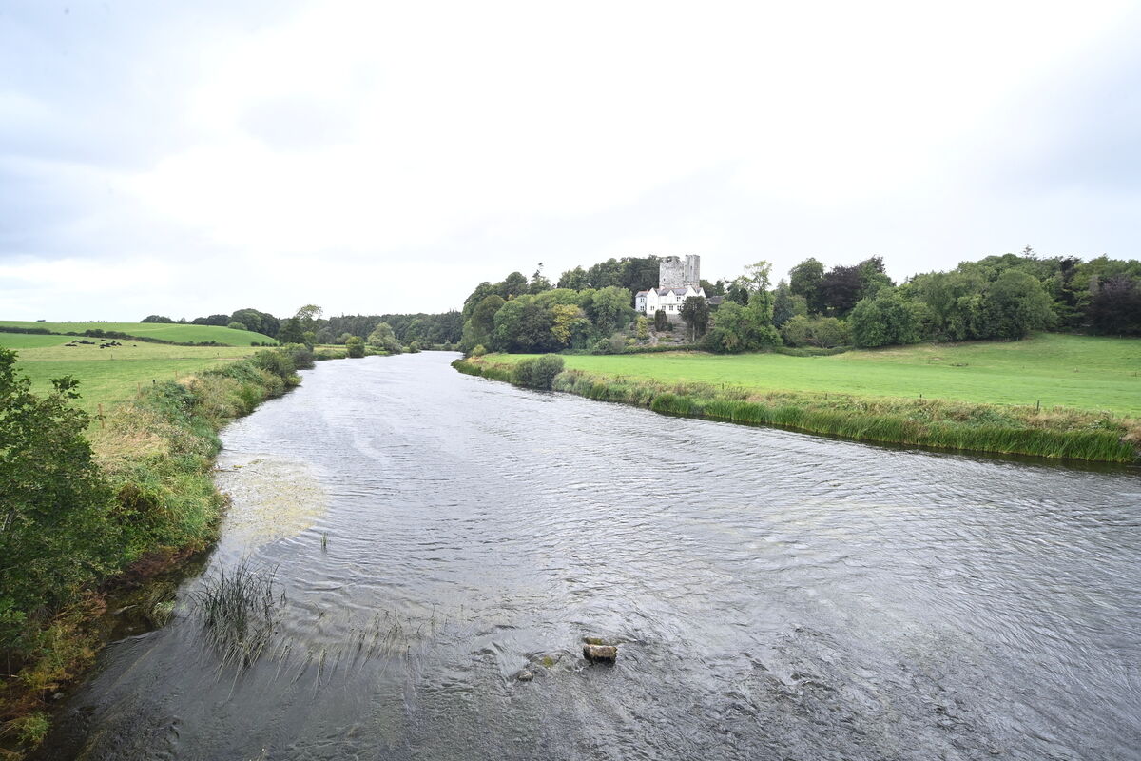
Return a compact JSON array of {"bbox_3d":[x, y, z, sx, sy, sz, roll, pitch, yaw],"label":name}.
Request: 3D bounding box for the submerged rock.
[{"bbox_3d":[0.606,5.531,10.900,0.700,0.270,0.320,0,4,-3],"label":"submerged rock"}]

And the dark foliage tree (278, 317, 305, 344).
[{"bbox_3d":[-111.370,-19.542,215.000,10.200,12.000,10.200,-2,5,-27],"label":"dark foliage tree"}]

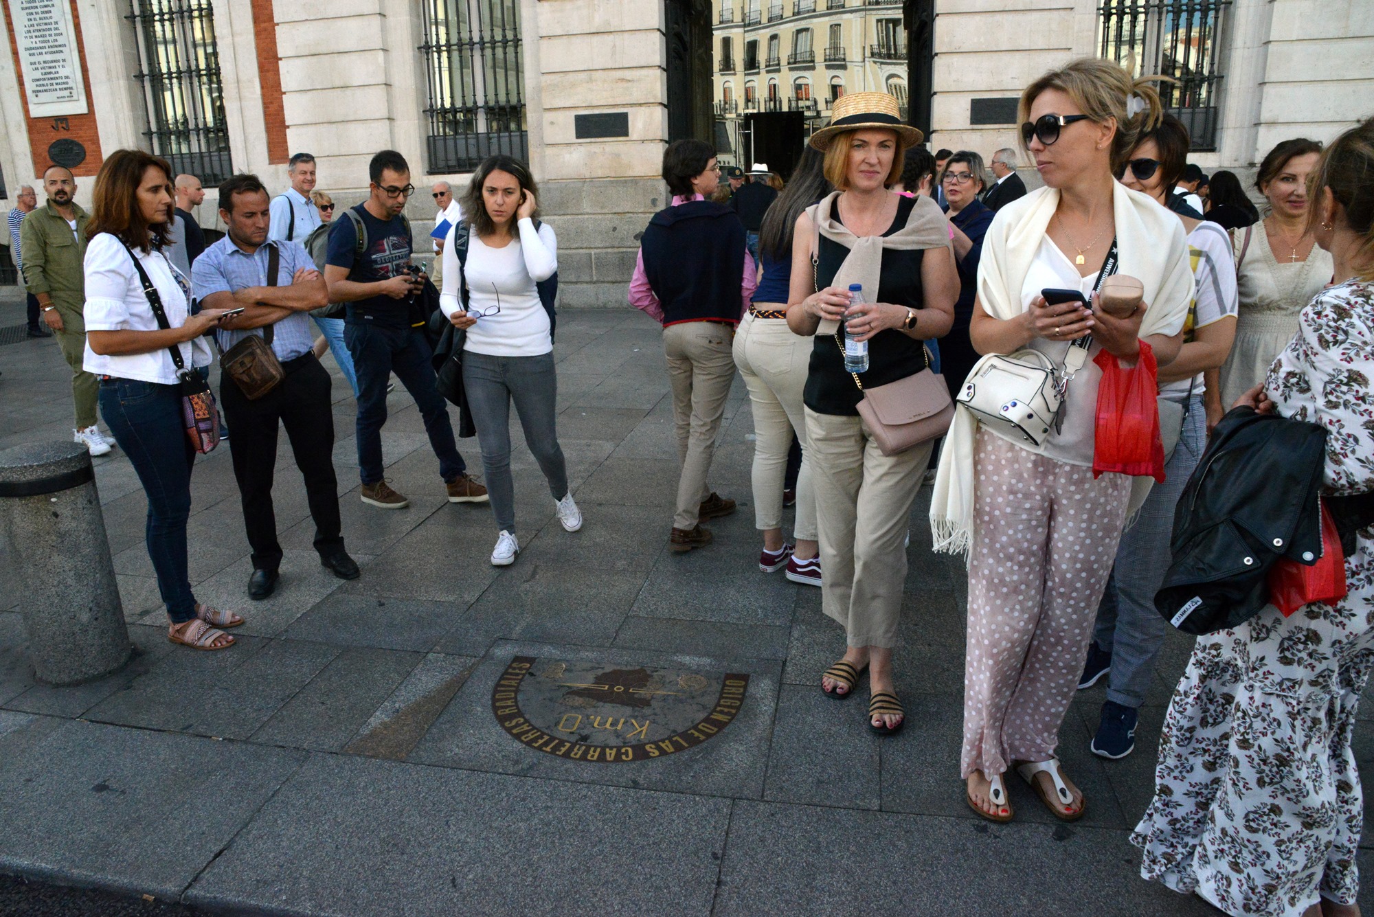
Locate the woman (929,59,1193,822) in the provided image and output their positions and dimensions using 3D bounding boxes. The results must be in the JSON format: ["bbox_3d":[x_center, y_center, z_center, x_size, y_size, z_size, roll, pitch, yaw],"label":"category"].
[{"bbox_3d":[0.833,0.016,2.106,0.560,1.730,0.420,0,15,6],"label":"woman"}]

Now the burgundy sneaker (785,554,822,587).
[{"bbox_3d":[0.541,0.443,3.620,0.265,0.100,0.100,5,17,23],"label":"burgundy sneaker"}]

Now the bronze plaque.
[{"bbox_3d":[-0.230,0.758,2.743,0.783,0.025,0.525,2,17,10],"label":"bronze plaque"}]

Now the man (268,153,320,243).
[{"bbox_3d":[-2.621,-1.180,6.365,0.400,1.790,0.500,7,18,26],"label":"man"}]

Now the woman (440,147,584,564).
[{"bbox_3d":[-0.689,-0.434,3.872,0.570,1.630,0.500,-3,16,-8],"label":"woman"}]

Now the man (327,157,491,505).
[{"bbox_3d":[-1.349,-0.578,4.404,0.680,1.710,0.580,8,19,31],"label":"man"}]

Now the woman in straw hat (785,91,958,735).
[{"bbox_3d":[0.520,-0.107,2.553,0.480,1.720,0.400,3,16,15],"label":"woman in straw hat"}]

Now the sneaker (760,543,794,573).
[{"bbox_3d":[0.397,0.366,3.785,0.100,0.105,0.275,11,20,34],"label":"sneaker"}]

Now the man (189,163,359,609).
[{"bbox_3d":[-1.588,-0.295,3.533,0.540,1.590,0.420,-9,17,-27],"label":"man"}]

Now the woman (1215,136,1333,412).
[{"bbox_3d":[2.002,-0.234,3.143,0.500,1.630,0.320,5,17,22],"label":"woman"}]

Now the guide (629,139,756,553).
[{"bbox_3d":[0.054,-0.471,3.881,0.520,1.670,0.380,7,17,27],"label":"guide"}]

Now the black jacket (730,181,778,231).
[{"bbox_3d":[0.710,-2.677,9.700,0.540,0.600,0.320,1,16,8],"label":"black jacket"}]

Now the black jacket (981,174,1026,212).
[{"bbox_3d":[2.521,-1.852,7.256,0.360,0.740,0.500,-5,16,-11],"label":"black jacket"}]

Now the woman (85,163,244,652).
[{"bbox_3d":[-1.712,-0.168,3.031,0.520,1.640,0.450,-1,15,2],"label":"woman"}]

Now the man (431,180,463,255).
[{"bbox_3d":[-2.103,-1.646,8.330,0.500,1.680,0.380,6,18,25],"label":"man"}]

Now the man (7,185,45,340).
[{"bbox_3d":[-7.416,-2.215,10.436,0.420,1.720,0.500,0,16,5],"label":"man"}]

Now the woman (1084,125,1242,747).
[{"bbox_3d":[1.228,-0.067,2.500,0.500,1.650,0.420,8,18,31],"label":"woman"}]

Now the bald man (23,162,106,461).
[{"bbox_3d":[-3.750,-0.889,5.660,0.480,1.750,0.520,8,18,30],"label":"bald man"}]

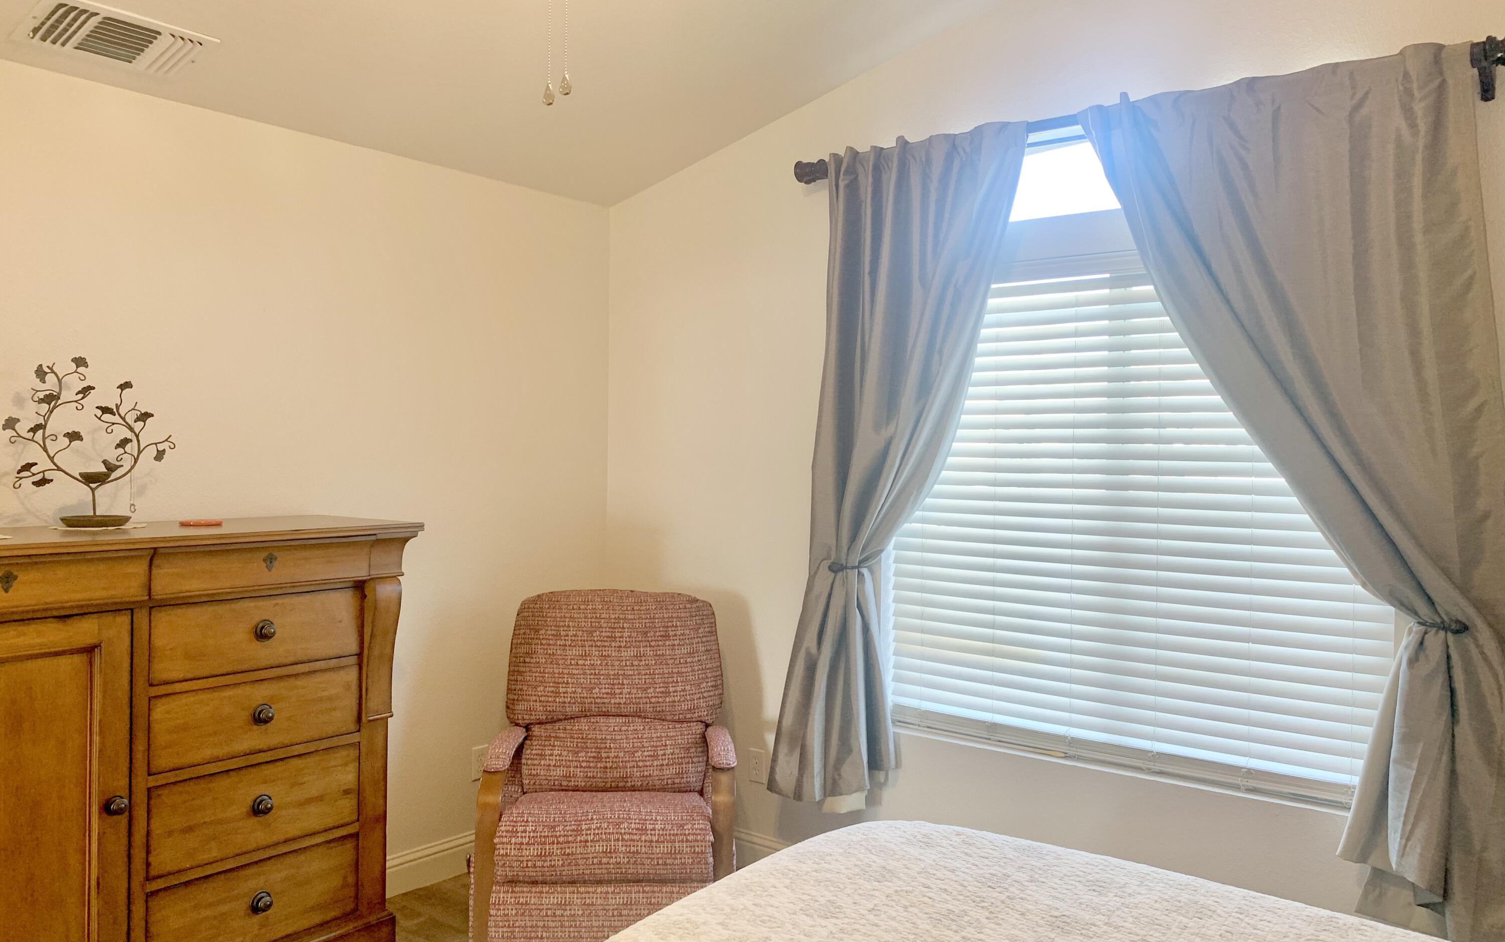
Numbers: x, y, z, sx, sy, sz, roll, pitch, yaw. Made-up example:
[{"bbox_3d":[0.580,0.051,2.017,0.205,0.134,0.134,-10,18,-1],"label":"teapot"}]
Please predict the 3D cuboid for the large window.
[{"bbox_3d":[1.041,-0.071,3.261,1.470,1.835,0.120,2,1,38],"label":"large window"}]

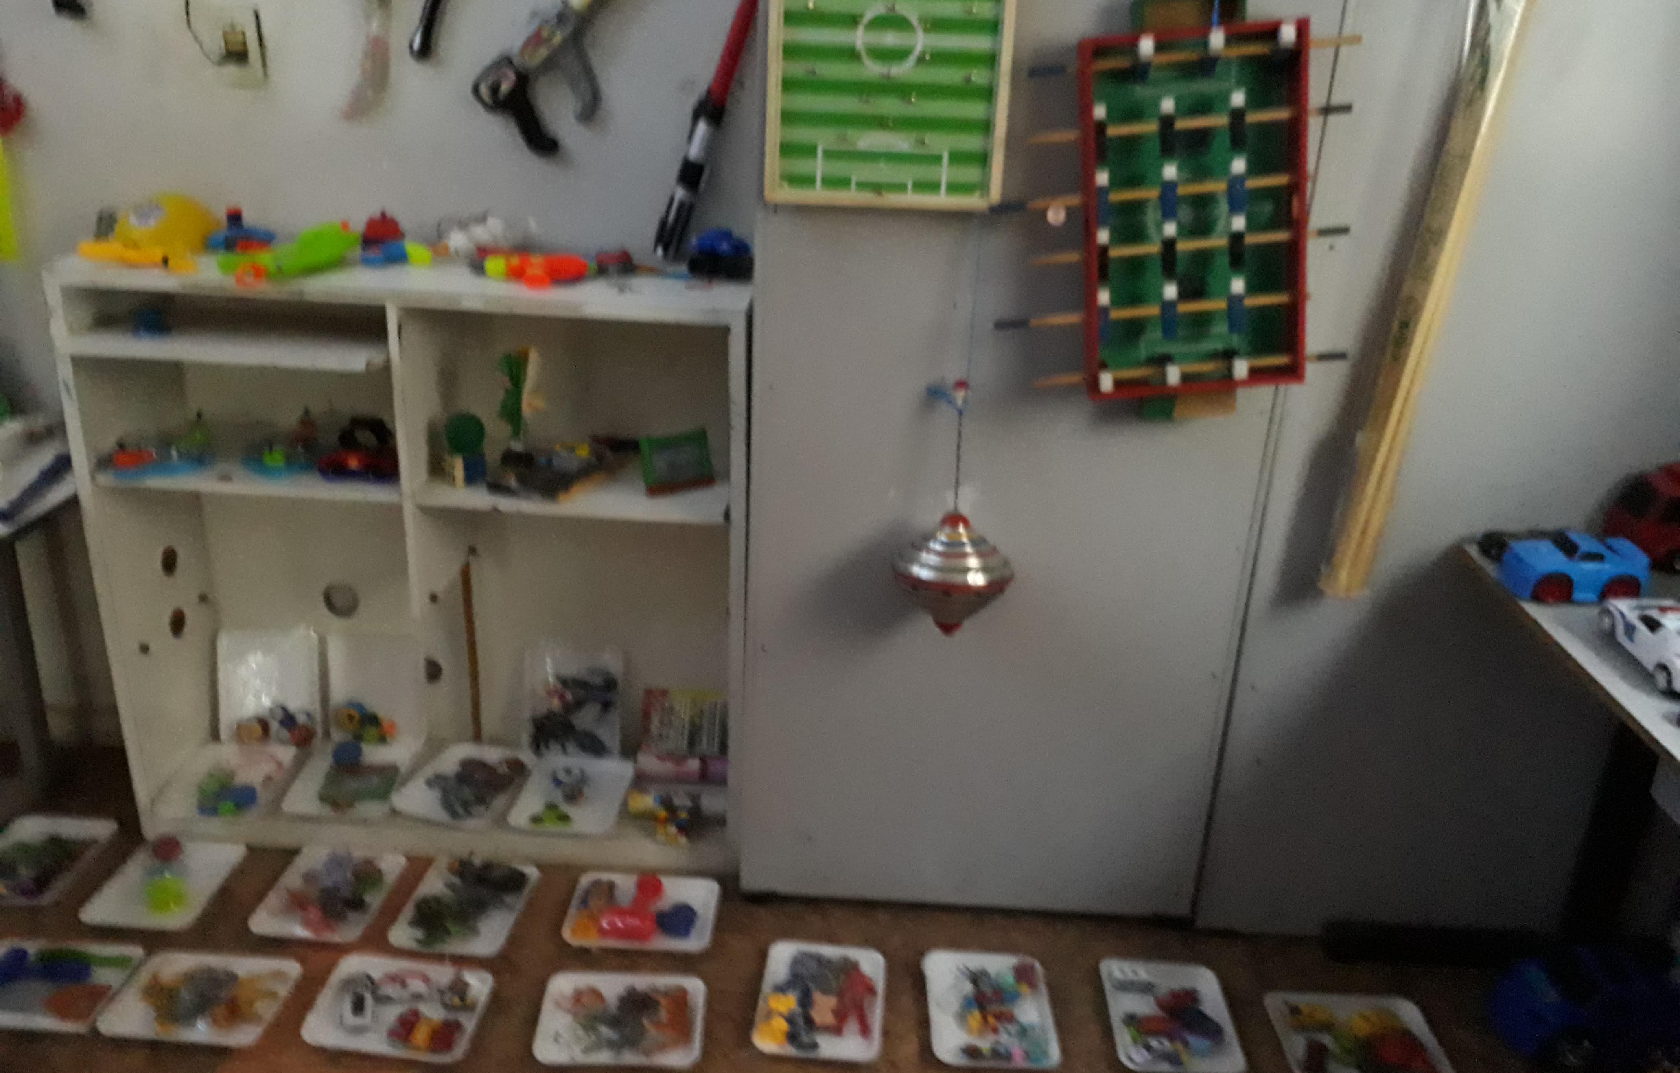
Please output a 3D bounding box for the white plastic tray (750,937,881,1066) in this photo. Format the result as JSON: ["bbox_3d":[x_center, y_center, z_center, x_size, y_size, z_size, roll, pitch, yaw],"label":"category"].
[{"bbox_3d":[-0.027,0.709,2.000,0.183,0.025,0.236,4,23,3],"label":"white plastic tray"}]

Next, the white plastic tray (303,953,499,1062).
[{"bbox_3d":[-0.650,0.701,1.940,0.236,0.025,0.183,3,23,1],"label":"white plastic tray"}]

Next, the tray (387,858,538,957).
[{"bbox_3d":[-0.614,0.611,2.161,0.183,0.025,0.236,4,23,2],"label":"tray"}]

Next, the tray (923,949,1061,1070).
[{"bbox_3d":[0.223,0.716,1.962,0.182,0.024,0.235,3,22,-1],"label":"tray"}]

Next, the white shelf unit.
[{"bbox_3d":[-0.669,0.048,2.234,1.034,1.002,0.300,4,23,1],"label":"white shelf unit"}]

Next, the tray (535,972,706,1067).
[{"bbox_3d":[-0.321,0.720,1.937,0.236,0.025,0.183,2,23,-3],"label":"tray"}]

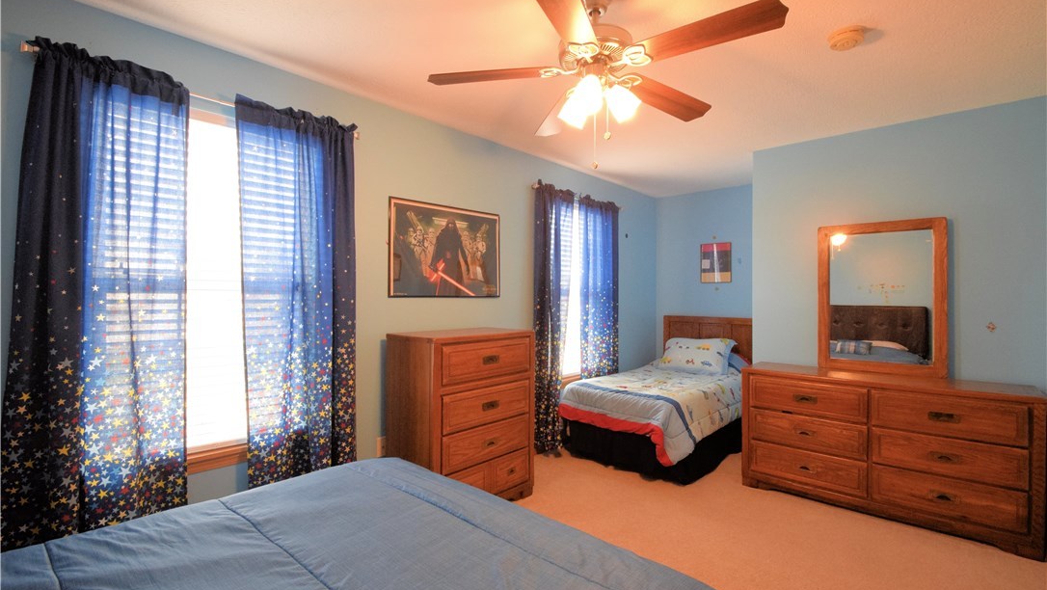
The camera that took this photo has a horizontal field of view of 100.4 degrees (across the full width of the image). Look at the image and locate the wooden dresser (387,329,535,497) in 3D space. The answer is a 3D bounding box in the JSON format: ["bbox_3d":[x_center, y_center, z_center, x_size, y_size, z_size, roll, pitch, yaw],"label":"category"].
[{"bbox_3d":[-0.379,0.779,2.777,0.480,1.078,0.763,0,0,44],"label":"wooden dresser"}]

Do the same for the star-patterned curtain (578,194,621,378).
[{"bbox_3d":[0.721,0.194,4.133,0.111,2.207,0.667,0,0,44],"label":"star-patterned curtain"}]

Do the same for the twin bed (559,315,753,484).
[{"bbox_3d":[1.384,0.757,3.988,1.030,1.055,2.080,0,0,41],"label":"twin bed"}]

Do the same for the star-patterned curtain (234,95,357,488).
[{"bbox_3d":[-1.118,0.194,2.215,0.111,2.207,0.565,0,0,44],"label":"star-patterned curtain"}]

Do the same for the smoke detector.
[{"bbox_3d":[1.404,-1.109,1.893,0.139,0.044,0.139,0,0,44],"label":"smoke detector"}]

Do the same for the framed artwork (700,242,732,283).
[{"bbox_3d":[2.064,-0.336,4.676,0.293,0.429,0.025,0,0,41],"label":"framed artwork"}]

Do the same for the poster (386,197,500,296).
[{"bbox_3d":[-0.496,-0.292,2.955,0.025,0.615,0.908,0,0,44],"label":"poster"}]

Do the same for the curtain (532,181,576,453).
[{"bbox_3d":[0.253,0.194,3.645,0.111,2.207,0.476,0,0,44],"label":"curtain"}]

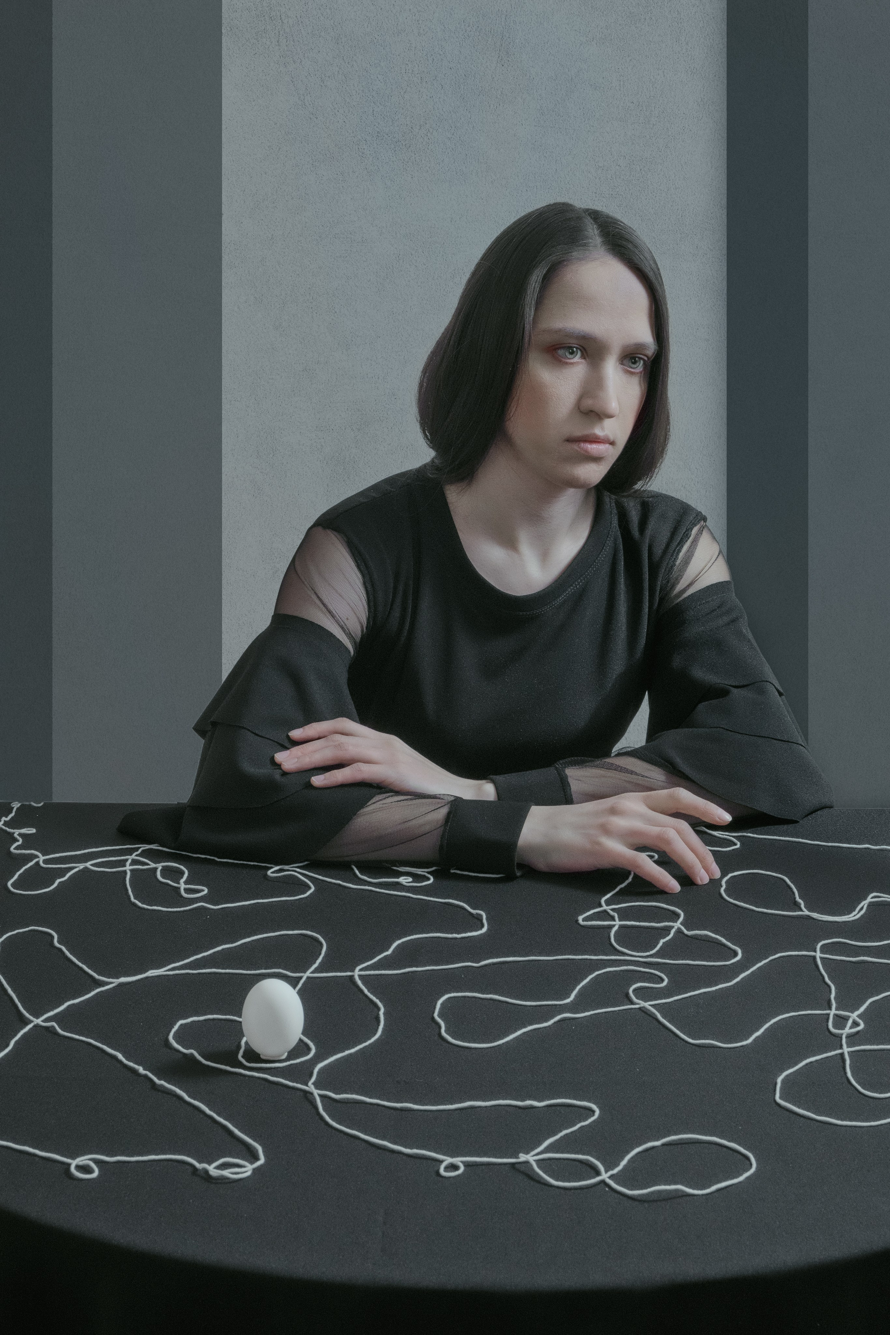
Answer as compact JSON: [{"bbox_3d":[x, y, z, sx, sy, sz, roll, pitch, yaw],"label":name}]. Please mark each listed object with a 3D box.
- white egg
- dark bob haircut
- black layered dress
[{"bbox_3d":[-0.124,0.254,1.820,0.044,0.059,0.044,0,16,0],"label":"white egg"},{"bbox_3d":[0.087,-0.281,2.220,0.210,0.250,0.220,-3,15,-29],"label":"dark bob haircut"},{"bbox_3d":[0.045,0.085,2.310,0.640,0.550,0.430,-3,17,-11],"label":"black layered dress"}]

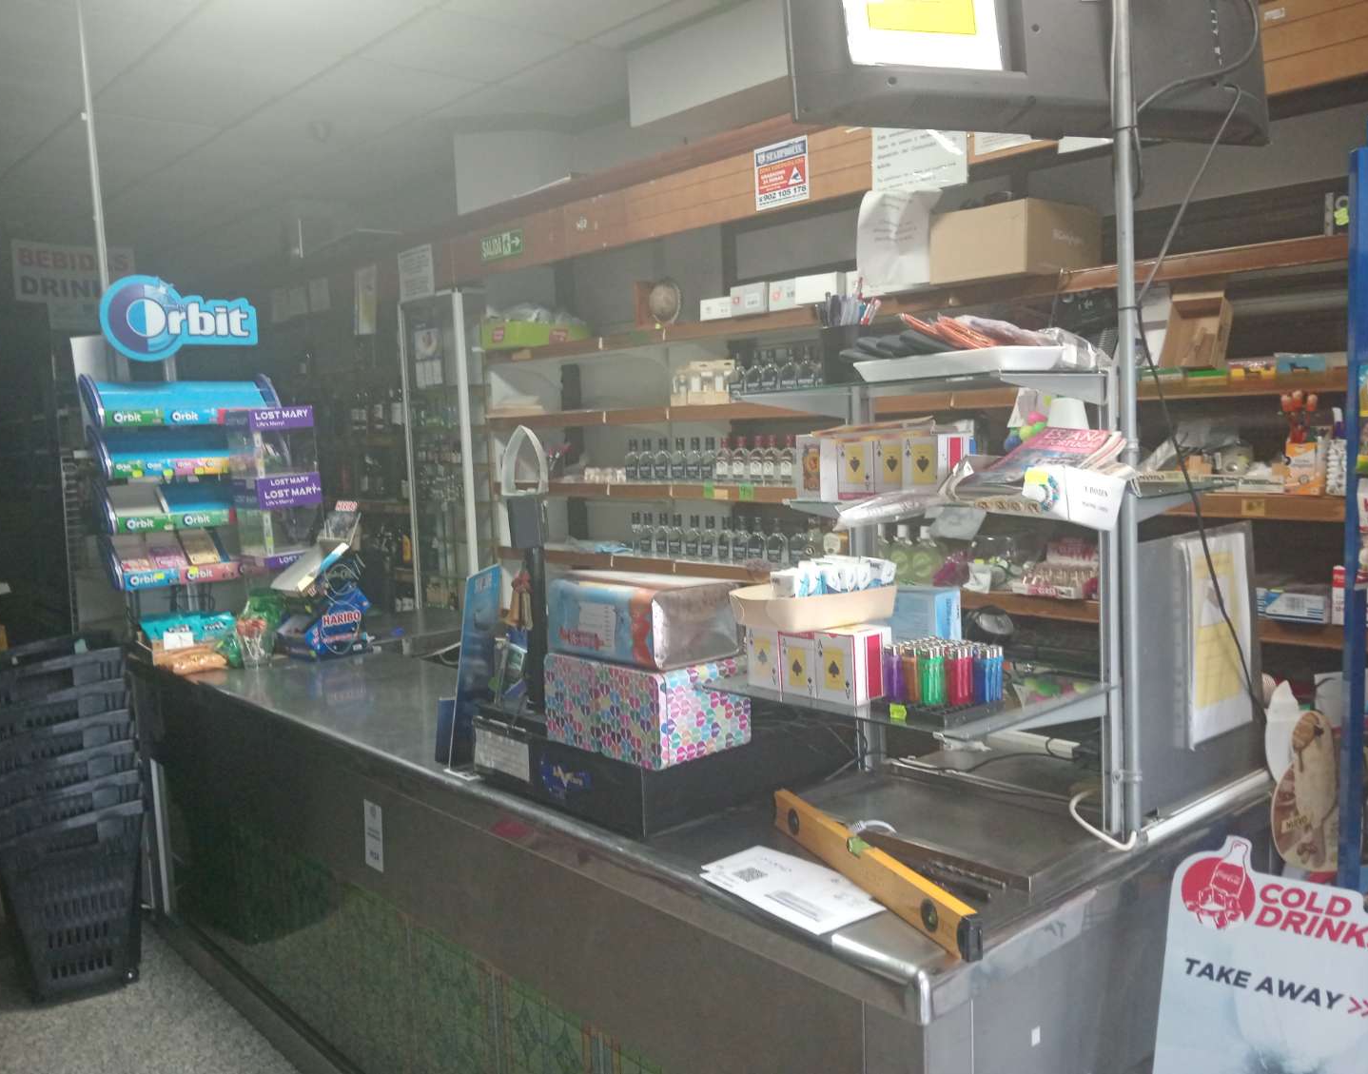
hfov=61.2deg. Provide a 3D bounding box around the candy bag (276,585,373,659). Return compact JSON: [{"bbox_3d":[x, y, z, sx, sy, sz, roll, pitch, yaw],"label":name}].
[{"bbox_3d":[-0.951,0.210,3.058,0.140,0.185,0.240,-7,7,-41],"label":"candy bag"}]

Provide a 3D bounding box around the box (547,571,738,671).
[{"bbox_3d":[-0.063,0.119,1.710,0.155,0.107,0.255,-7,7,-42],"label":"box"}]

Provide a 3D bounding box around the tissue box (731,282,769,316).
[{"bbox_3d":[0.241,-0.749,3.662,0.090,0.094,0.150,-7,7,-41],"label":"tissue box"}]

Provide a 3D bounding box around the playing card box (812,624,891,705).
[{"bbox_3d":[0.220,0.163,1.495,0.070,0.090,0.067,-7,7,-41],"label":"playing card box"}]

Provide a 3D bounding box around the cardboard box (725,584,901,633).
[{"bbox_3d":[0.177,0.091,1.582,0.200,0.042,0.122,-6,7,-34],"label":"cardboard box"}]

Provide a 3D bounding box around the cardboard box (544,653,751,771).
[{"bbox_3d":[-0.056,0.237,1.710,0.177,0.130,0.257,-8,8,-44],"label":"cardboard box"}]

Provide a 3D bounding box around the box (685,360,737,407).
[{"bbox_3d":[0.098,-0.512,3.837,0.055,0.145,0.205,-7,7,-41],"label":"box"}]

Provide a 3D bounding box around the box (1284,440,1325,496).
[{"bbox_3d":[1.327,-0.149,2.468,0.045,0.112,0.068,-7,7,-41],"label":"box"}]

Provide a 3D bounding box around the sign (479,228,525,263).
[{"bbox_3d":[-0.716,-1.152,4.567,0.012,0.090,0.297,-7,7,-41],"label":"sign"}]

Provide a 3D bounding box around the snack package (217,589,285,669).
[{"bbox_3d":[-1.086,0.231,2.926,0.130,0.185,0.100,-7,7,-41],"label":"snack package"}]

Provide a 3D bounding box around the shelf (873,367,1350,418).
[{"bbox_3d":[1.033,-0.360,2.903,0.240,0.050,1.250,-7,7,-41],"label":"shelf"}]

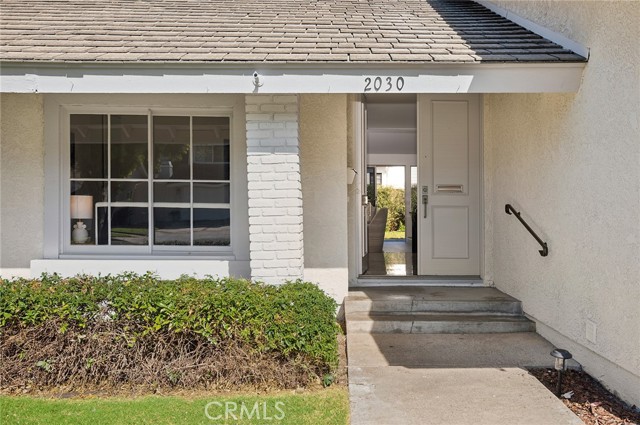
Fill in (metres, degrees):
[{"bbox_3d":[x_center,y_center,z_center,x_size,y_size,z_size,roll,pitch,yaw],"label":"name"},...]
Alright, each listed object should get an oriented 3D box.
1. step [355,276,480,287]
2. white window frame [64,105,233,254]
[{"bbox_3d":[1.283,0.909,7.511,1.667,0.126,0.260,0,0,2],"label":"step"},{"bbox_3d":[-2.033,-0.376,6.695,2.063,1.770,0.090,0,0,2],"label":"white window frame"}]

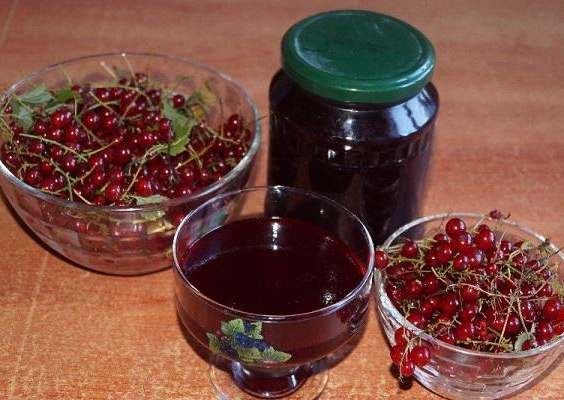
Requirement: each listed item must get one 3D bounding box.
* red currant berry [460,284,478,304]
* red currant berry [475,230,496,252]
[{"bbox_3d":[0.102,0.051,0.471,0.010,0.010,0.010,2,40,0],"label":"red currant berry"},{"bbox_3d":[0.114,0.023,0.486,0.011,0.011,0.011,2,40,0],"label":"red currant berry"}]

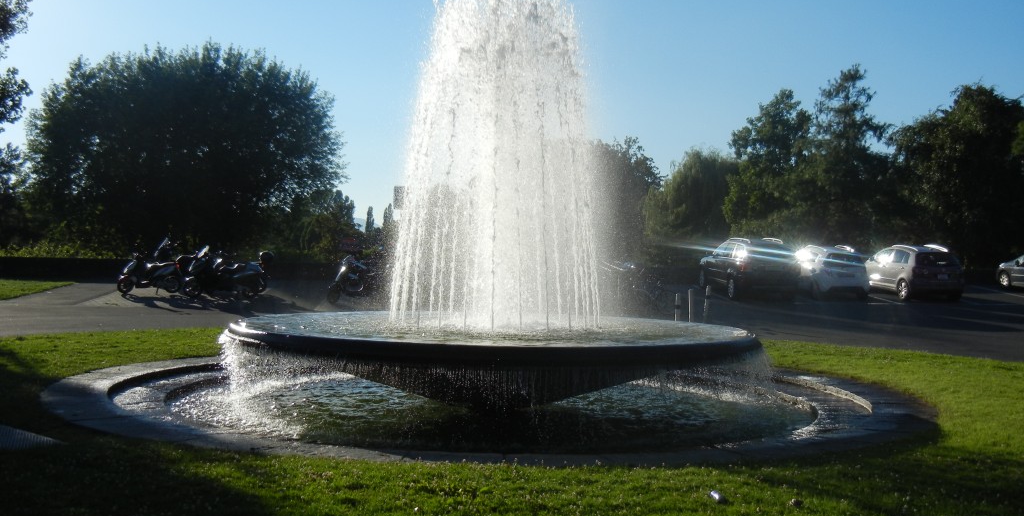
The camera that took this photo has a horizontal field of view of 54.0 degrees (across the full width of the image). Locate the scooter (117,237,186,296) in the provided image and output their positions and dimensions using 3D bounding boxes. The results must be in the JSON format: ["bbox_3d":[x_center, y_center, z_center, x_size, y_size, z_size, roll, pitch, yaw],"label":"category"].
[{"bbox_3d":[-10.019,0.359,27.800,1.850,1.240,0.740,1,0,-12],"label":"scooter"}]

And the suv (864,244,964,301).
[{"bbox_3d":[12.230,0.330,31.100,1.780,1.600,4.200,1,3,-2],"label":"suv"}]

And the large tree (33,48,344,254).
[{"bbox_3d":[-14.044,-4.297,43.000,13.400,9.800,12.500,1,0,0],"label":"large tree"}]

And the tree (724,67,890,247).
[{"bbox_3d":[14.054,-4.033,48.000,7.800,10.100,7.600,1,0,0],"label":"tree"}]

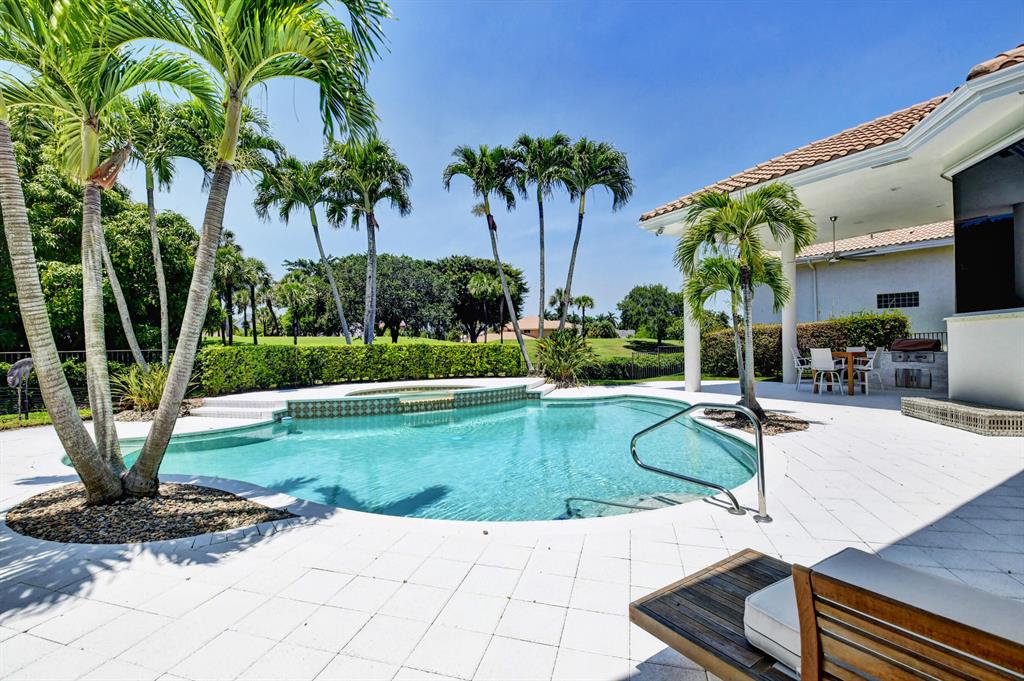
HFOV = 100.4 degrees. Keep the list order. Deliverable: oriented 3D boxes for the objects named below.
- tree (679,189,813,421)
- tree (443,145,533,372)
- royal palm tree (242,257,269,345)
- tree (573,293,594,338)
[{"bbox_3d":[4.243,-0.712,7.759,2.350,4.100,2.300,0,0,0],"label":"tree"},{"bbox_3d":[-0.832,-2.752,14.717,3.000,7.950,2.900,0,0,0],"label":"tree"},{"bbox_3d":[-24.068,-3.725,40.000,2.400,8.300,2.400,0,0,0],"label":"royal palm tree"},{"bbox_3d":[9.361,-3.156,56.036,3.153,5.787,3.153,-1,-1,0],"label":"tree"}]

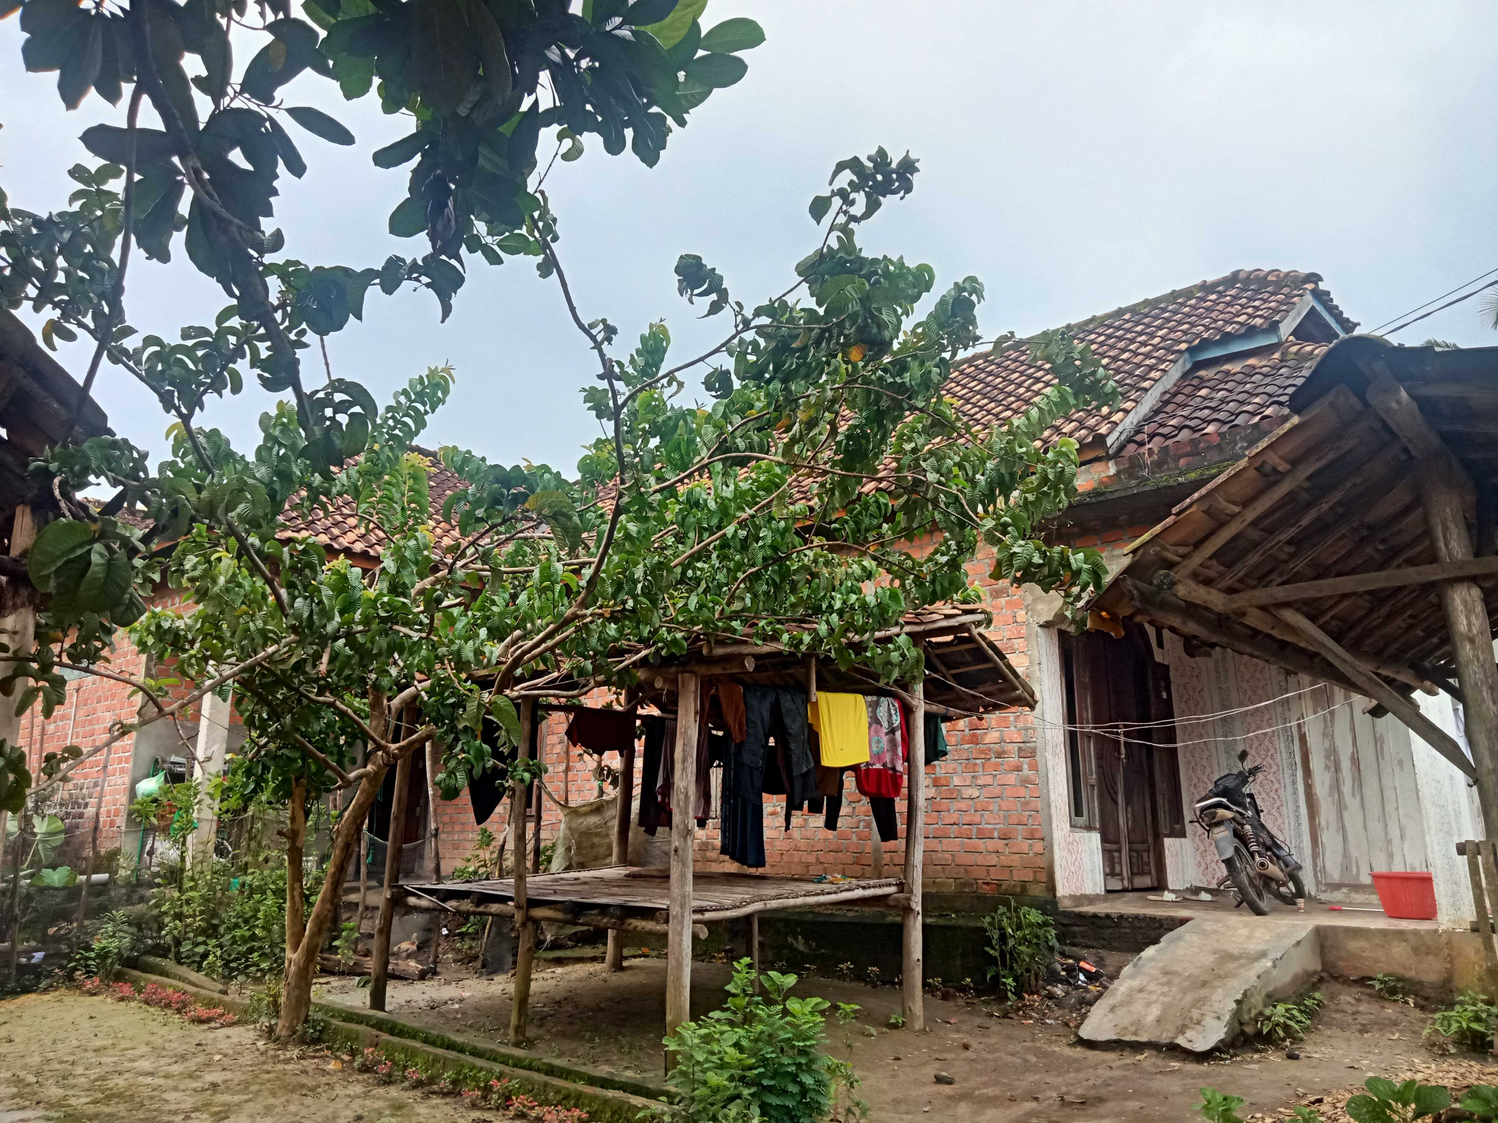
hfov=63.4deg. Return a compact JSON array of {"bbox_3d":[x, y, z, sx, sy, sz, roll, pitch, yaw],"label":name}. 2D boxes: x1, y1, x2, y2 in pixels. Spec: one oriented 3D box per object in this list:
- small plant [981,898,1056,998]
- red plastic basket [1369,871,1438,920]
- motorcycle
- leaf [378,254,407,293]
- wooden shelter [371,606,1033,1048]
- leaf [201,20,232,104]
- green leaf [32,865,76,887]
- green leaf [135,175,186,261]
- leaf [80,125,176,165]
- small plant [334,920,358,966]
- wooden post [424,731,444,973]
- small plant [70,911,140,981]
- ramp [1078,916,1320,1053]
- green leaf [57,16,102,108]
[{"bbox_3d":[1.872,2.688,8.370,0.510,0.650,0.430,-3,-13,12],"label":"small plant"},{"bbox_3d":[4.880,2.434,8.837,0.500,0.320,0.420,-12,-17,43],"label":"red plastic basket"},{"bbox_3d":[3.640,1.989,8.806,0.720,1.080,1.900,-18,-19,27],"label":"motorcycle"},{"bbox_3d":[-1.057,-0.855,3.600,0.080,0.105,0.050,4,-13,-17],"label":"leaf"},{"bbox_3d":[-0.635,1.893,8.810,4.523,2.803,2.871,-12,-17,43],"label":"wooden shelter"},{"bbox_3d":[-0.988,-0.927,2.250,0.060,0.170,0.045,6,-14,-26],"label":"leaf"},{"bbox_3d":[-5.941,2.698,10.364,0.380,0.200,0.280,7,-14,-28],"label":"green leaf"},{"bbox_3d":[-1.167,-0.680,2.400,0.100,0.160,0.050,6,-14,-27],"label":"green leaf"},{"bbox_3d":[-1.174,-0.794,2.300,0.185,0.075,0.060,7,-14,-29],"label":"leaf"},{"bbox_3d":[-3.588,3.416,10.800,0.220,0.420,0.220,4,-13,-17],"label":"small plant"},{"bbox_3d":[-2.255,2.117,8.648,0.085,1.720,0.085,2,-14,-25],"label":"wooden post"},{"bbox_3d":[-4.674,2.802,8.806,0.470,0.470,0.420,6,-14,-26],"label":"small plant"},{"bbox_3d":[2.660,2.449,7.143,1.530,0.570,0.830,11,-17,-42],"label":"ramp"},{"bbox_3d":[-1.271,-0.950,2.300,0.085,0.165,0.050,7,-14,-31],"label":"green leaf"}]

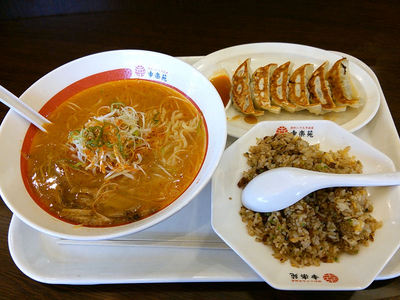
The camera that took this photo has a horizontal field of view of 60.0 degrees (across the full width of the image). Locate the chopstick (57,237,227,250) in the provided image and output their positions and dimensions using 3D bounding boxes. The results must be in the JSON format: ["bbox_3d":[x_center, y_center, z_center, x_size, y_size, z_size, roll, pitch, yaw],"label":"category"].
[{"bbox_3d":[-0.037,0.091,0.341,0.213,0.007,0.013,0,56,4],"label":"chopstick"}]

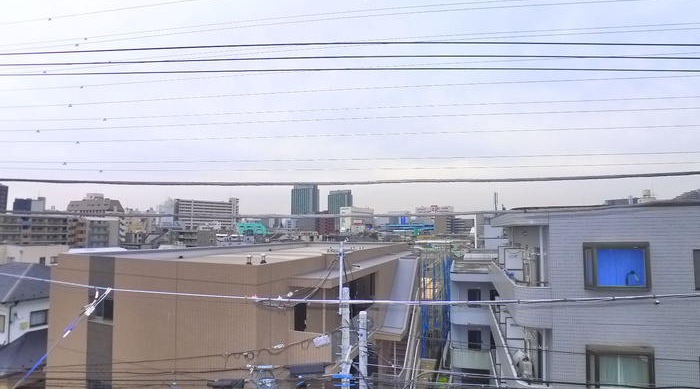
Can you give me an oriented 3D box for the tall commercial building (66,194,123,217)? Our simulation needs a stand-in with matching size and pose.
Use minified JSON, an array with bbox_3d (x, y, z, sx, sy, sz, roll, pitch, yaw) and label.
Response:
[{"bbox_3d":[-179.820,16.390,344.650,27.800,32.500,22.200,-1,-4,10],"label":"tall commercial building"}]

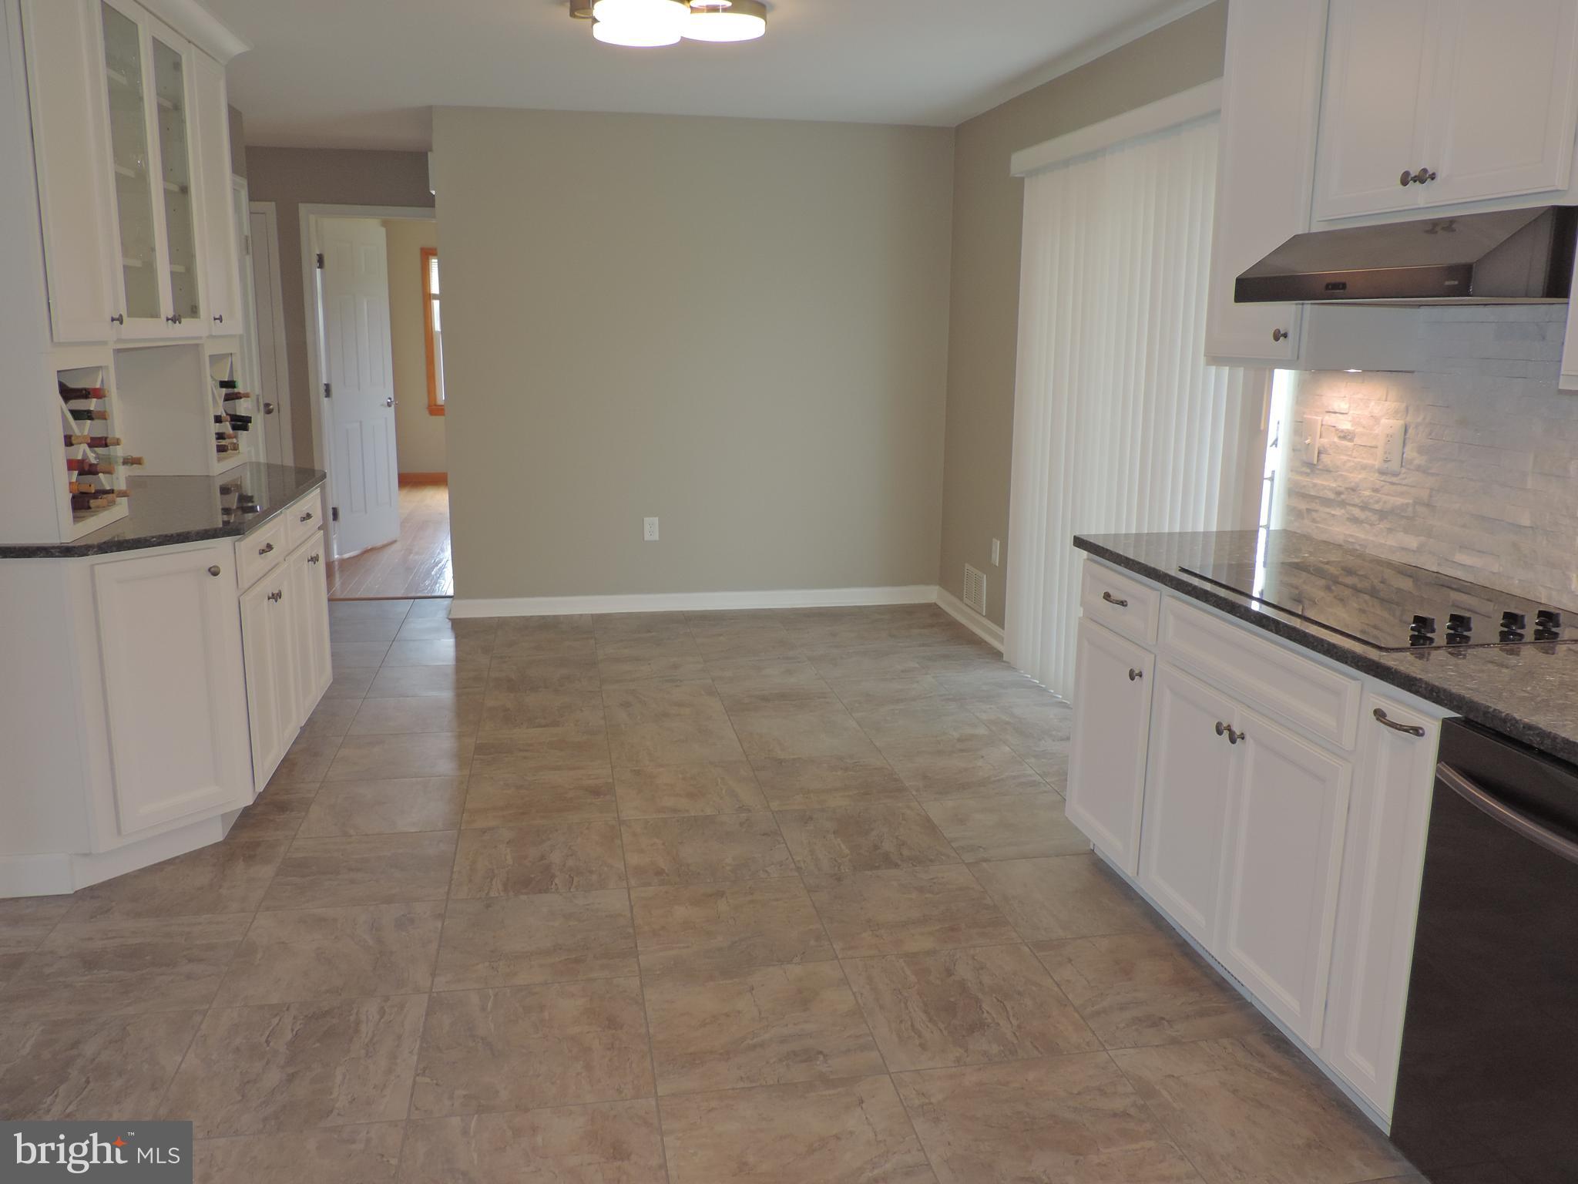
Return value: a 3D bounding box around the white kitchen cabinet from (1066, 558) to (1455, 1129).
[{"bbox_3d":[1.212,0.453,2.885,0.615,0.875,1.465,-2,12,-10],"label":"white kitchen cabinet"}]

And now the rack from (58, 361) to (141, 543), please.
[{"bbox_3d":[-1.945,-0.382,3.290,0.310,0.446,0.455,-2,12,-10],"label":"rack"}]

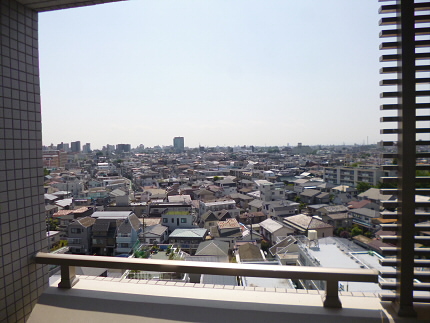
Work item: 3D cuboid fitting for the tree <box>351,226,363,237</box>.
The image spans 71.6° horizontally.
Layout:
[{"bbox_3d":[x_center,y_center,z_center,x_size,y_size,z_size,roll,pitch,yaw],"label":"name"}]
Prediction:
[{"bbox_3d":[39.333,19.963,82.914,3.000,4.000,3.000,-1,2,0],"label":"tree"}]

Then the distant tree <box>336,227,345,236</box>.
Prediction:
[{"bbox_3d":[35.378,19.989,83.913,2.400,4.000,2.400,-1,2,0],"label":"distant tree"}]

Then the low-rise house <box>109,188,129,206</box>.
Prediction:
[{"bbox_3d":[-44.725,17.550,138.904,7.000,7.800,7.500,-2,3,-25],"label":"low-rise house"}]

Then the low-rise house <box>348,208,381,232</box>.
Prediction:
[{"bbox_3d":[48.303,18.529,93.269,6.300,7.000,10.600,-2,3,-17],"label":"low-rise house"}]

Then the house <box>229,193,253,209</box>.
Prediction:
[{"bbox_3d":[11.500,17.320,127.950,8.200,7.400,7.800,-1,3,-21],"label":"house"}]

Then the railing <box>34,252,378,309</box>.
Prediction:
[{"bbox_3d":[-0.101,0.545,1.407,1.594,0.146,0.102,0,3,10],"label":"railing"}]

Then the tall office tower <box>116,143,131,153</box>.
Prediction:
[{"bbox_3d":[-260.730,-30.860,849.490,38.000,36.000,20.000,-1,3,-15],"label":"tall office tower"}]

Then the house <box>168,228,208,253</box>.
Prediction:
[{"bbox_3d":[-6.418,19.920,73.411,8.100,6.400,6.900,-1,2,6],"label":"house"}]

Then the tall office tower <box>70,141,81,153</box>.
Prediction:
[{"bbox_3d":[-302.291,-19.550,649.536,14.000,48.000,14.000,0,2,18],"label":"tall office tower"}]

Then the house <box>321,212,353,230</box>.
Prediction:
[{"bbox_3d":[39.000,19.270,95.010,7.800,6.600,6.300,-1,3,-19],"label":"house"}]

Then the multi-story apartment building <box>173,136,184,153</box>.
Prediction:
[{"bbox_3d":[-109.220,-43.690,898.940,28.000,57.000,25.000,-1,3,-20],"label":"multi-story apartment building"}]

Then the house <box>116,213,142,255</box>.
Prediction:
[{"bbox_3d":[-22.275,18.704,79.055,5.000,8.900,8.500,-1,2,-1],"label":"house"}]

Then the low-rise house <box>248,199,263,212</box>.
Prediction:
[{"bbox_3d":[15.864,17.863,107.129,4.600,7.000,7.000,-2,3,-22],"label":"low-rise house"}]

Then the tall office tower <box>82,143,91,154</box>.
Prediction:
[{"bbox_3d":[-387.700,-34.200,899.390,20.000,38.000,18.000,-1,3,-15],"label":"tall office tower"}]

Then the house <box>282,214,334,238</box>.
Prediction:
[{"bbox_3d":[25.707,18.980,82.462,7.400,7.800,11.000,-2,3,-15],"label":"house"}]

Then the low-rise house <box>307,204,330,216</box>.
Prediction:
[{"bbox_3d":[37.300,19.000,106.010,6.800,6.100,6.300,-1,3,-21],"label":"low-rise house"}]

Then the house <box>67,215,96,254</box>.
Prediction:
[{"bbox_3d":[-34.294,19.431,79.335,5.800,9.100,8.600,-1,3,5],"label":"house"}]

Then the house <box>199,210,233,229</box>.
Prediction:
[{"bbox_3d":[0.402,18.868,89.445,8.800,8.200,6.800,-1,3,-8],"label":"house"}]

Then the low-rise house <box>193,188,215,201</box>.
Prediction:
[{"bbox_3d":[-4.900,16.650,141.240,7.200,7.500,8.000,-1,3,-22],"label":"low-rise house"}]

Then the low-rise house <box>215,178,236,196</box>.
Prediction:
[{"bbox_3d":[6.729,14.847,174.668,9.500,7.800,8.500,-2,3,-20],"label":"low-rise house"}]

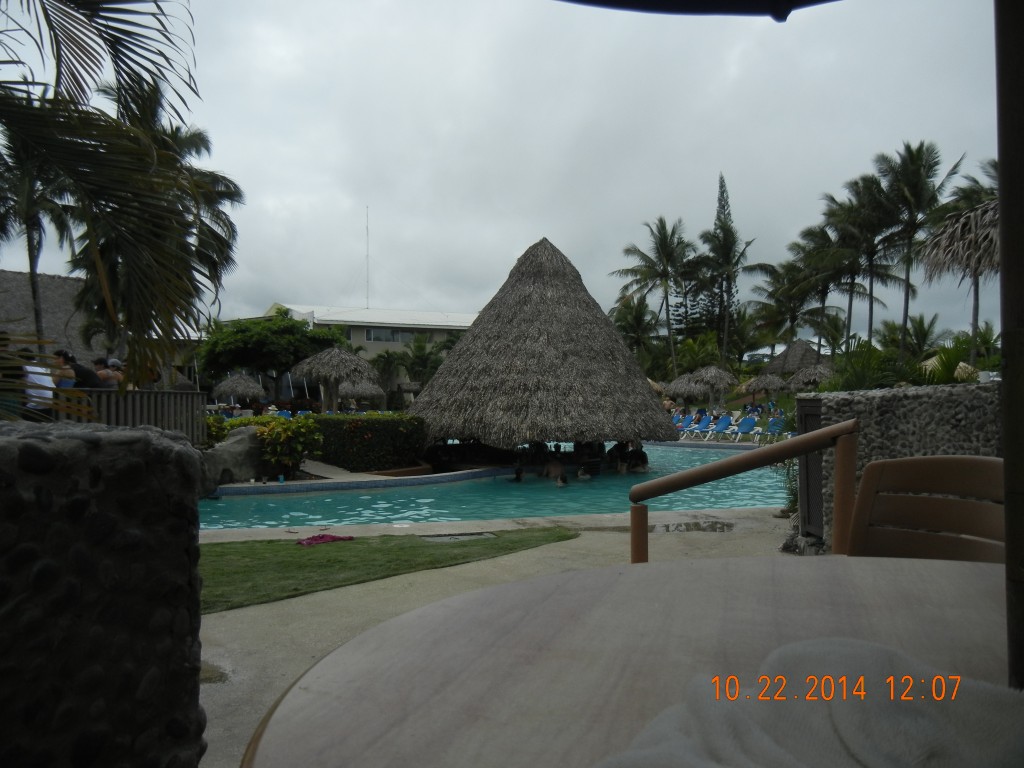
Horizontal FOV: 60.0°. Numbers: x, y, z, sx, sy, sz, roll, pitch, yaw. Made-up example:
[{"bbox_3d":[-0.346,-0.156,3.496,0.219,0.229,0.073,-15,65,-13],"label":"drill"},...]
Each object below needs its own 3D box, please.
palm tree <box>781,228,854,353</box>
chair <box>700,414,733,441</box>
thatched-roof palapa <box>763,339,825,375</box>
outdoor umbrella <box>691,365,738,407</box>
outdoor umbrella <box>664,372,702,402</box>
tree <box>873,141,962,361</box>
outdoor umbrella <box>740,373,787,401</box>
[{"bbox_3d":[20.586,-4.699,60.000,5.000,12.200,5.000,0,-1,0],"label":"palm tree"},{"bbox_3d":[7.834,1.705,34.000,0.700,0.980,1.750,-1,-1,39],"label":"chair"},{"bbox_3d":[25.645,-1.487,80.000,6.400,5.200,6.400,0,-1,0],"label":"thatched-roof palapa"},{"bbox_3d":[10.496,0.570,46.000,2.600,3.000,2.600,0,-1,0],"label":"outdoor umbrella"},{"bbox_3d":[9.446,0.808,47.500,2.600,2.800,2.600,0,-1,0],"label":"outdoor umbrella"},{"bbox_3d":[22.845,-6.093,50.000,5.070,15.251,5.000,0,0,0],"label":"tree"},{"bbox_3d":[17.104,0.502,60.000,2.907,2.423,2.850,0,0,0],"label":"outdoor umbrella"}]

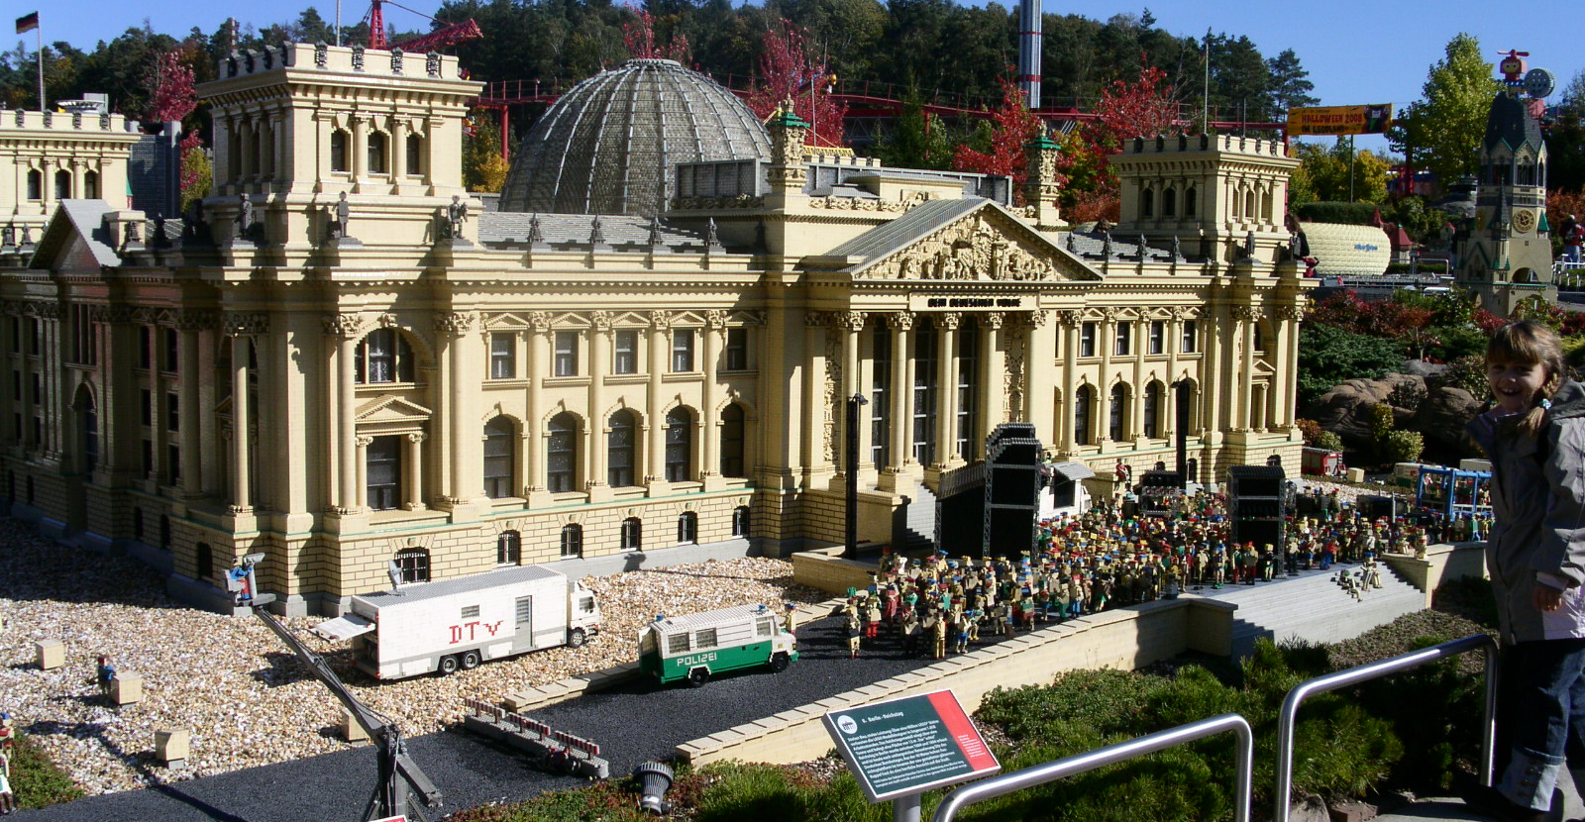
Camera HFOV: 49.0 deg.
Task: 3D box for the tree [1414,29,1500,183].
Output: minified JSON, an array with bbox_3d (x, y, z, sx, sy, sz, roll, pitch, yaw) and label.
[{"bbox_3d":[14.573,-5.358,38.235,1.974,5.827,1.974,1,5,0],"label":"tree"}]

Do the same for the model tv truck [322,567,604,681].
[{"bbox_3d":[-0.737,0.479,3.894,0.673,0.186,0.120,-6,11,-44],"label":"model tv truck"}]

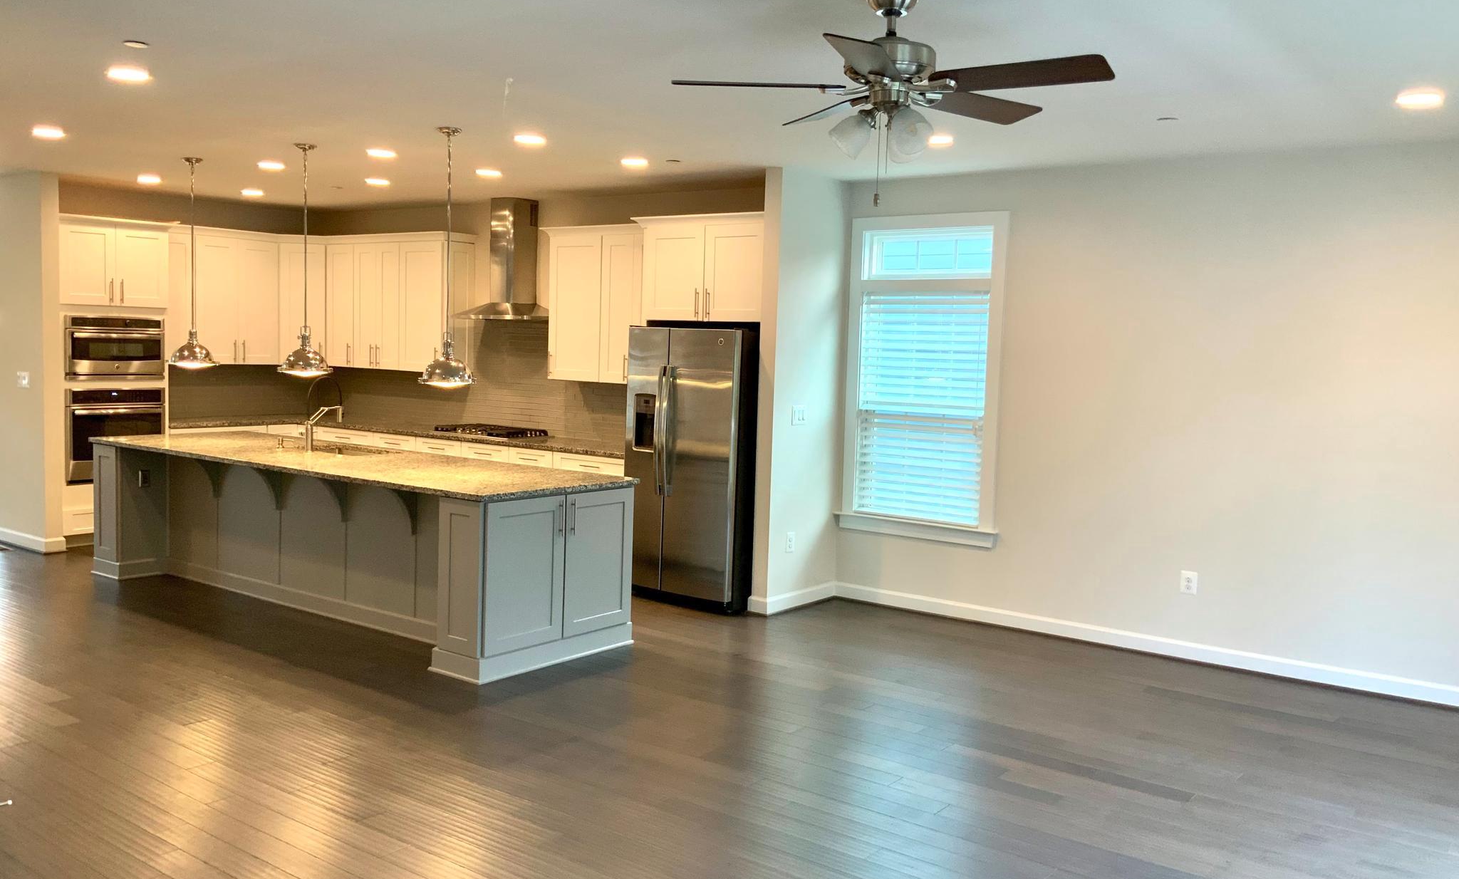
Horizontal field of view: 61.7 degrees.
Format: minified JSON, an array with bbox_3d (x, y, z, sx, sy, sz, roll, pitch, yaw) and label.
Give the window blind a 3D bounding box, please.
[{"bbox_3d":[1.212,-0.202,7.755,0.915,1.450,0.060,5,5,37],"label":"window blind"}]

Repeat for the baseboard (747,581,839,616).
[{"bbox_3d":[0.397,1.015,7.876,0.160,0.100,0.730,5,6,36],"label":"baseboard"}]

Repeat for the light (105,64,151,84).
[{"bbox_3d":[-2.555,-1.543,5.205,0.185,0.025,0.185,5,6,36],"label":"light"}]

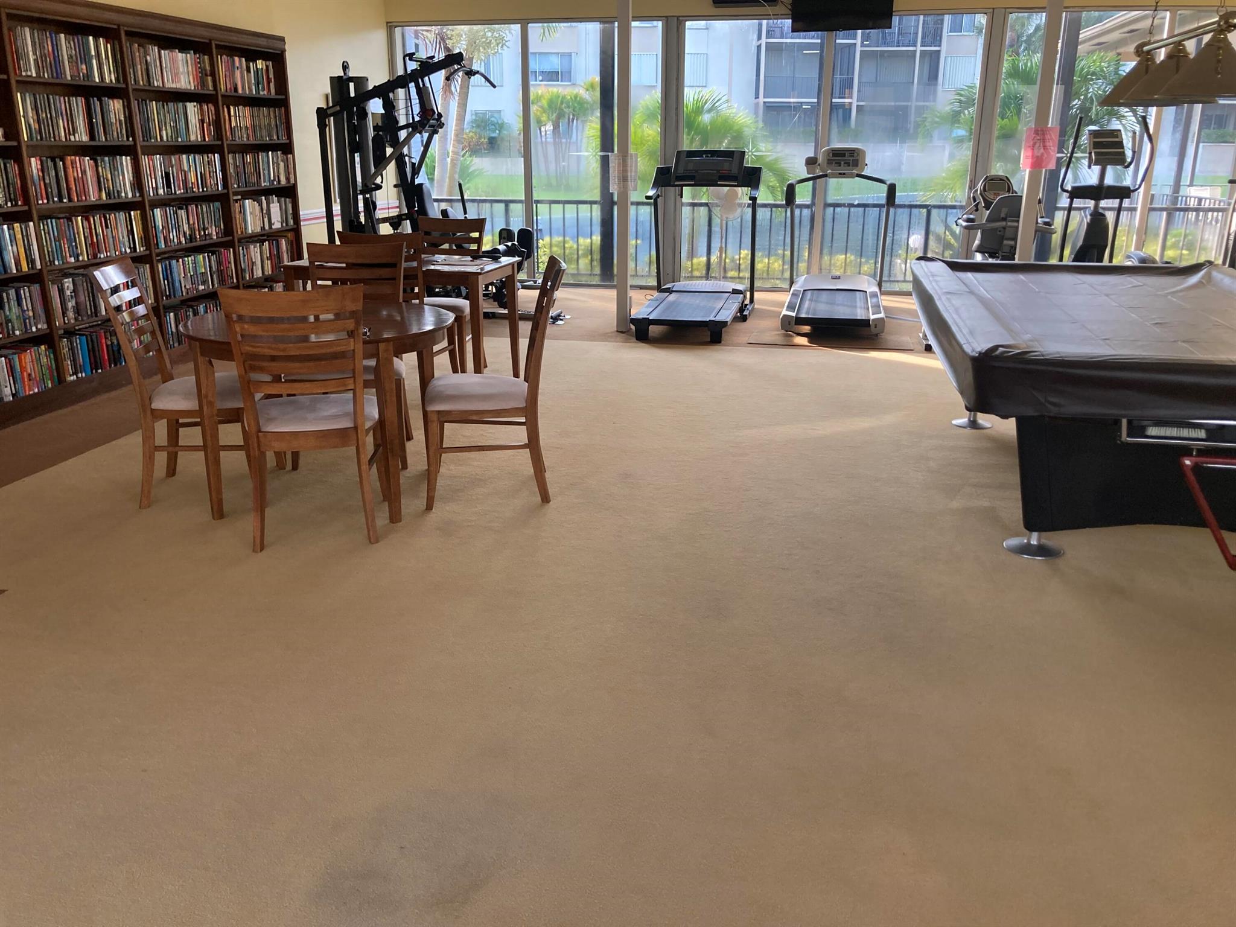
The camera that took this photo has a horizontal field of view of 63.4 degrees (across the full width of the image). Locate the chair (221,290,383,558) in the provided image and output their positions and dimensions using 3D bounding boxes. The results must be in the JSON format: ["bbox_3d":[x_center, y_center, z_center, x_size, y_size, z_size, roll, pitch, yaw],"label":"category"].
[{"bbox_3d":[-1.176,-0.213,3.817,0.490,0.980,0.590,-4,19,-12],"label":"chair"}]

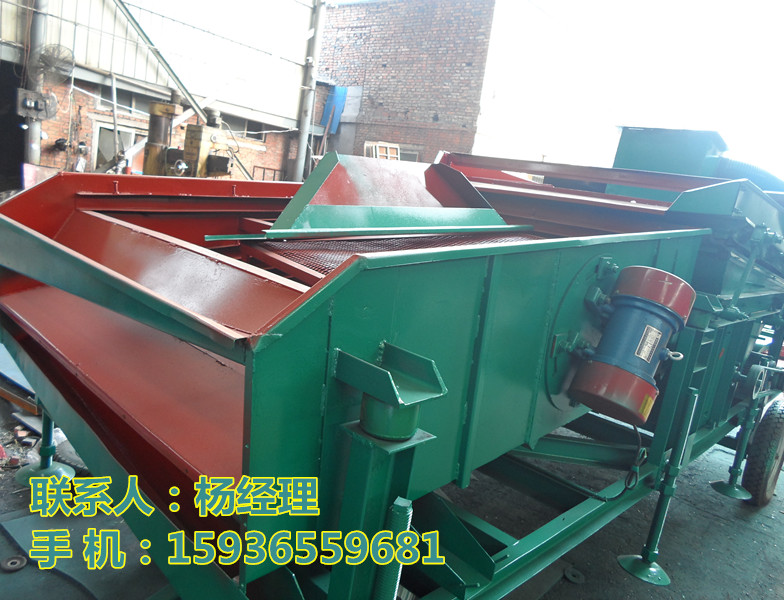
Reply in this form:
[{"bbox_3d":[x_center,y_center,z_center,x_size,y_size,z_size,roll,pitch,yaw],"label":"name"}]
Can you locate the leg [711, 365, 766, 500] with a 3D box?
[{"bbox_3d":[2.425,0.867,3.934,0.265,0.940,0.265,-2,15,-45],"label":"leg"}]

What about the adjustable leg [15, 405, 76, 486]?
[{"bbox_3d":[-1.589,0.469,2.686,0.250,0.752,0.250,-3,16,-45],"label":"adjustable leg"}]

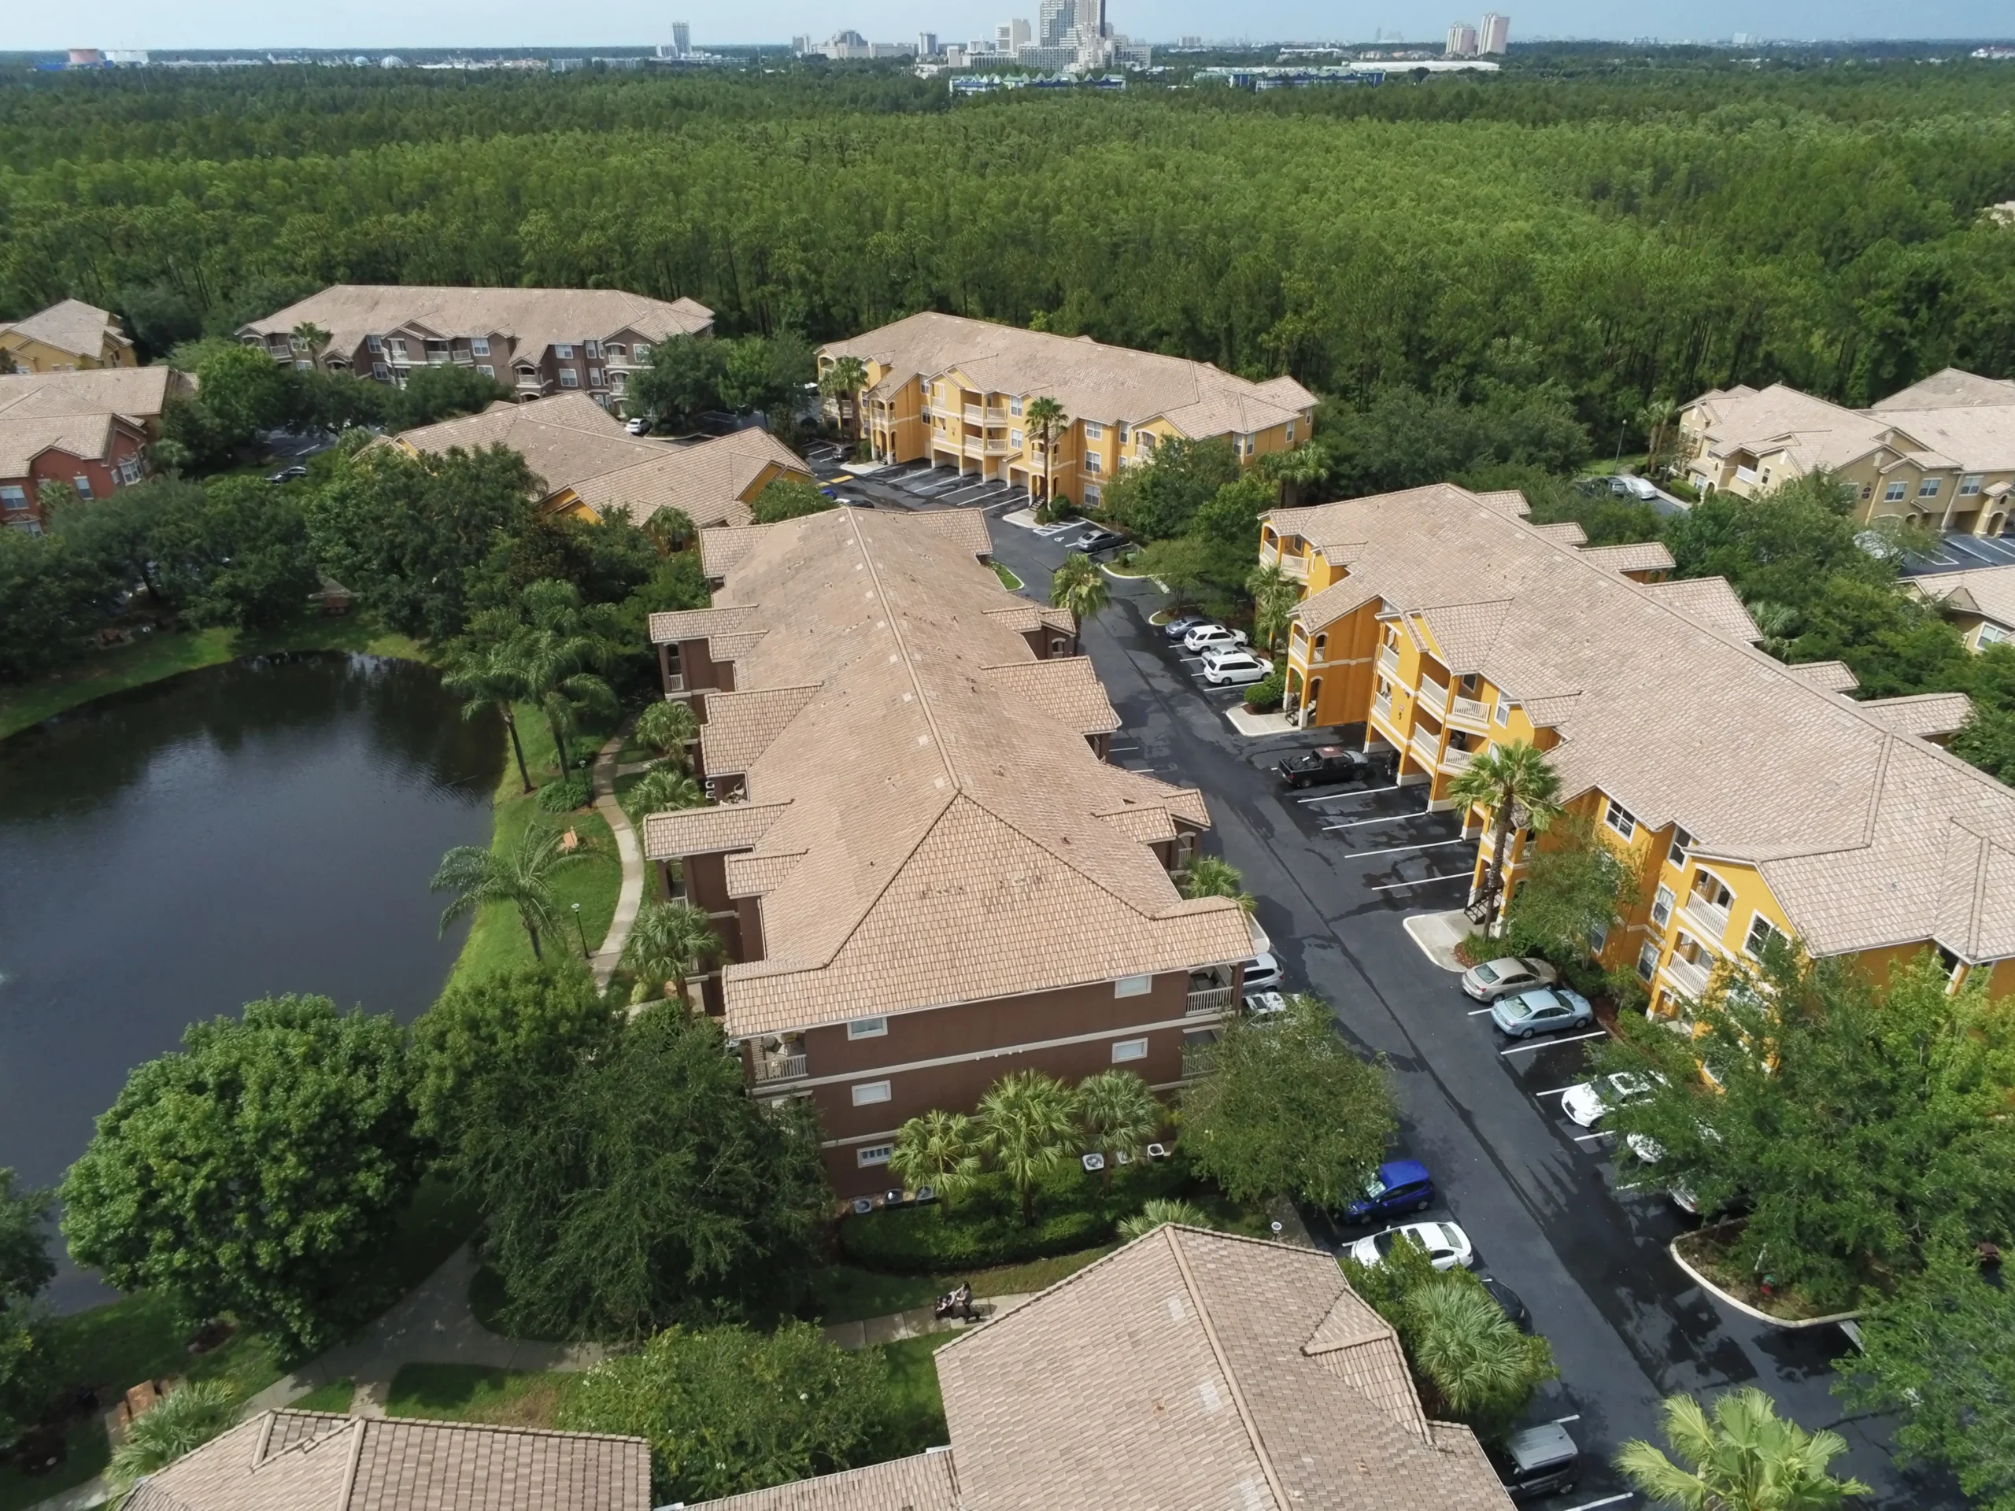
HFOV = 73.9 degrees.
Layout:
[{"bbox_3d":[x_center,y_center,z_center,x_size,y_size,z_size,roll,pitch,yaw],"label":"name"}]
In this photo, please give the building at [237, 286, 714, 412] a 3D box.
[{"bbox_3d":[-66.600,-52.427,171.045,56.500,13.500,22.500,3,28,6],"label":"building"}]

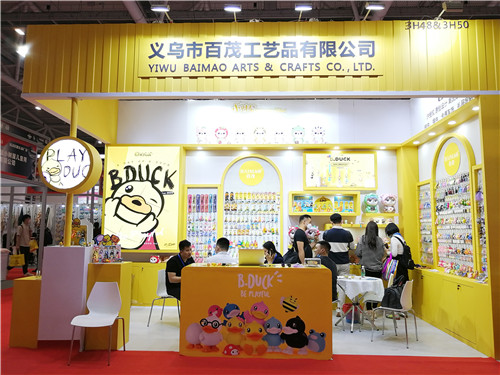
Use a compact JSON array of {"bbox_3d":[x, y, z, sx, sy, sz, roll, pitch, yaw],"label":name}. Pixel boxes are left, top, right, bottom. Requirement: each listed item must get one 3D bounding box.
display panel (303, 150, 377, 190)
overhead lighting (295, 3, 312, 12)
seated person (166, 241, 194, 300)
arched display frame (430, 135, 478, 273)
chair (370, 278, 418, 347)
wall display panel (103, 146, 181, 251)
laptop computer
[{"bbox_3d":[1.777,-0.319,7.651,1.440,0.760,0.110,0,-6,2],"label":"display panel"},{"bbox_3d":[0.643,-2.163,4.686,0.190,0.085,0.130,0,-6,2],"label":"overhead lighting"},{"bbox_3d":[-0.892,1.479,6.084,0.820,1.290,0.520,-2,-7,17],"label":"seated person"},{"bbox_3d":[3.109,0.236,5.977,0.100,2.100,1.260,0,-6,2],"label":"arched display frame"},{"bbox_3d":[1.913,1.632,5.182,0.530,0.790,0.480,-5,-8,39],"label":"chair"},{"bbox_3d":[-2.118,0.218,7.759,1.530,2.080,0.120,0,-6,2],"label":"wall display panel"},{"bbox_3d":[0.023,0.865,4.836,0.310,0.210,0.280,0,-6,2],"label":"laptop computer"}]

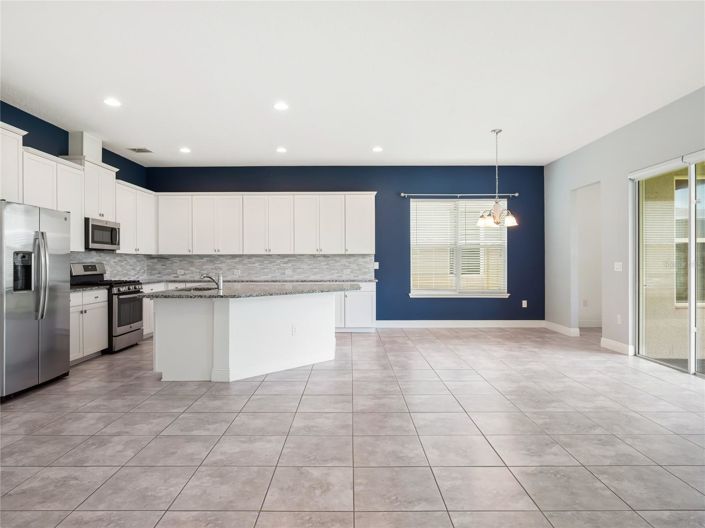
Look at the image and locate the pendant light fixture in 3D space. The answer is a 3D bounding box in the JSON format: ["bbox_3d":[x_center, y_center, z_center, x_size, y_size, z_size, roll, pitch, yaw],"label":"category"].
[{"bbox_3d":[2.020,-1.180,5.670,0.580,1.340,0.570,0,0,0],"label":"pendant light fixture"}]

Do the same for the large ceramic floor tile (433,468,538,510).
[{"bbox_3d":[0.700,1.222,2.222,0.457,0.015,0.448,0,0,0],"label":"large ceramic floor tile"}]

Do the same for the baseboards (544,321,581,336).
[{"bbox_3d":[3.700,1.145,7.220,0.140,0.140,0.920,0,0,0],"label":"baseboards"}]

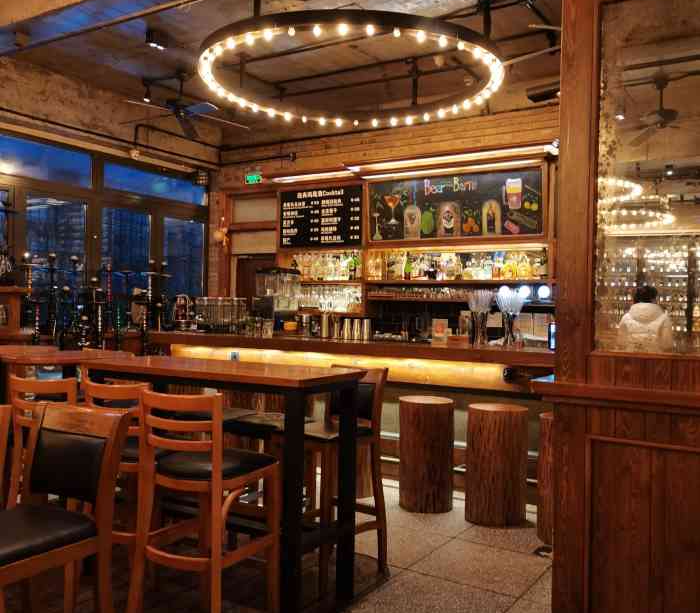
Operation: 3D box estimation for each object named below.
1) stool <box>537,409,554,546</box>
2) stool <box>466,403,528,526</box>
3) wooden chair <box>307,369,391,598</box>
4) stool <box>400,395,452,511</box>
[{"bbox_3d":[1.323,1.021,4.173,0.380,0.725,0.380,1,0,33],"label":"stool"},{"bbox_3d":[0.955,1.019,4.572,0.380,0.730,0.380,1,0,32],"label":"stool"},{"bbox_3d":[-0.091,0.836,3.553,0.480,1.035,0.420,1,0,-42],"label":"wooden chair"},{"bbox_3d":[0.530,1.009,4.846,0.365,0.730,0.365,1,0,0],"label":"stool"}]

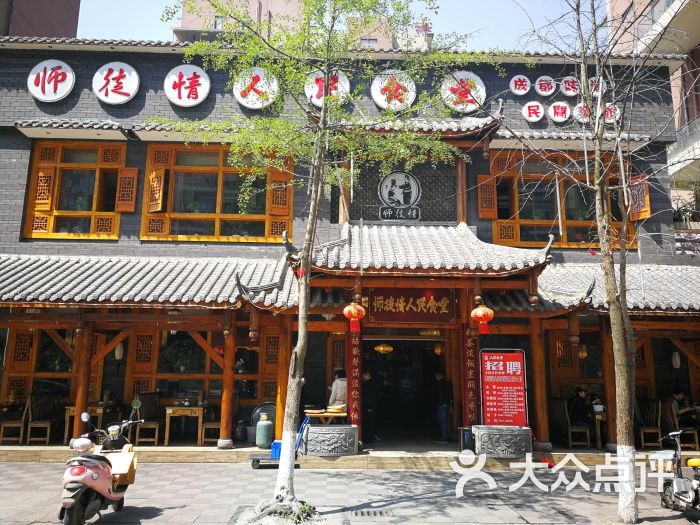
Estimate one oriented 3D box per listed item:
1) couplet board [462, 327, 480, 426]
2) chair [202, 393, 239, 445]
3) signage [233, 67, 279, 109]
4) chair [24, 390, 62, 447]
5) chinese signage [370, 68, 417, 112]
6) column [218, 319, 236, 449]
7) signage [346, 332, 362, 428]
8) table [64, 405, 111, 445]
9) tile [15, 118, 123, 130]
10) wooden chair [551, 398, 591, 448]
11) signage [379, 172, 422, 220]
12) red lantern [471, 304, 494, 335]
[{"bbox_3d":[2.489,2.318,11.163,0.330,2.030,0.090,1,-11,-2],"label":"couplet board"},{"bbox_3d":[-2.844,3.391,11.859,0.520,1.020,0.450,1,-11,-2],"label":"chair"},{"bbox_3d":[-2.314,-4.284,13.515,1.123,1.123,0.120,1,-11,-2],"label":"signage"},{"bbox_3d":[-6.166,3.144,11.052,0.561,0.964,0.460,1,-11,-2],"label":"chair"},{"bbox_3d":[1.090,-4.266,13.627,1.117,1.119,0.110,1,-11,-2],"label":"chinese signage"},{"bbox_3d":[-2.449,2.408,11.040,0.294,2.550,0.294,1,-11,-2],"label":"column"},{"bbox_3d":[0.108,2.406,11.087,0.303,2.114,0.100,1,-11,-1],"label":"signage"},{"bbox_3d":[-5.606,3.489,11.788,0.790,0.750,0.780,1,-11,-2],"label":"table"},{"bbox_3d":[-6.744,-3.329,13.183,2.540,0.340,0.420,1,-11,-2],"label":"tile"},{"bbox_3d":[4.593,3.359,11.343,0.520,0.960,0.450,2,-11,-7],"label":"wooden chair"},{"bbox_3d":[1.244,-1.688,13.710,1.060,1.300,0.060,1,-11,-2],"label":"signage"},{"bbox_3d":[2.588,1.108,10.632,0.430,0.550,0.430,1,-11,-2],"label":"red lantern"}]

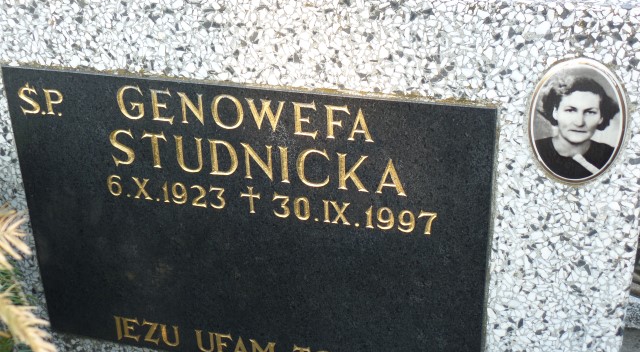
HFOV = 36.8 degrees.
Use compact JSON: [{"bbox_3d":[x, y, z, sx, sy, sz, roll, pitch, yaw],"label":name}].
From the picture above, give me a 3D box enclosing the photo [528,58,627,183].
[{"bbox_3d":[0.263,-0.057,0.983,0.095,0.136,0.014,6,28,15],"label":"photo"}]

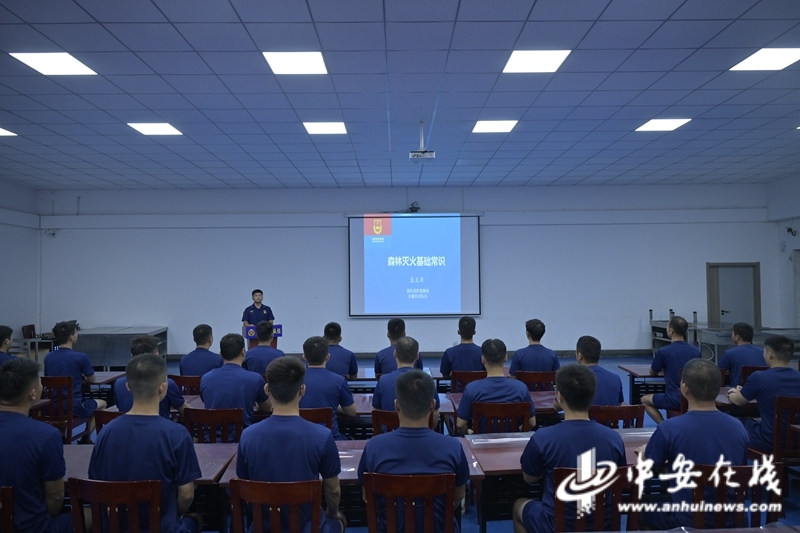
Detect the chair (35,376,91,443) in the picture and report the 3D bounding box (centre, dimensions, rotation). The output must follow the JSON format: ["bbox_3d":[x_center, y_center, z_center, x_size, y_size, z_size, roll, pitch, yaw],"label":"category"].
[{"bbox_3d":[-3.223,1.453,5.468,0.430,0.890,0.500,0,-2,0],"label":"chair"}]

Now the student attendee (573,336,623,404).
[{"bbox_3d":[1.286,1.130,4.051,0.500,1.305,0.680,0,-2,-8],"label":"student attendee"}]

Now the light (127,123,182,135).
[{"bbox_3d":[-3.453,-1.961,8.177,0.585,0.050,0.585,0,-2,0],"label":"light"}]

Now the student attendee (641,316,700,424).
[{"bbox_3d":[2.658,1.180,5.801,0.500,1.360,0.740,0,-2,-4],"label":"student attendee"}]

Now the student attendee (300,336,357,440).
[{"bbox_3d":[-0.555,1.137,4.021,0.500,1.326,0.680,-1,-2,2],"label":"student attendee"}]

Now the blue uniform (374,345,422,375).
[{"bbox_3d":[-0.017,1.059,5.468,0.460,0.647,0.360,-1,-2,0],"label":"blue uniform"}]

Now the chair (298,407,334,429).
[{"bbox_3d":[-0.649,1.387,4.025,0.430,0.890,0.500,0,-2,0],"label":"chair"}]

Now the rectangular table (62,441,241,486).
[{"bbox_3d":[-1.608,1.454,3.148,1.340,0.750,0.690,0,-2,-3],"label":"rectangular table"}]

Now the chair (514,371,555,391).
[{"bbox_3d":[1.288,1.433,5.643,0.420,0.890,0.510,0,-2,0],"label":"chair"}]

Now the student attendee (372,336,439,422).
[{"bbox_3d":[0.040,1.136,4.045,0.480,1.318,0.680,-1,-2,0],"label":"student attendee"}]

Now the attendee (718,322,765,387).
[{"bbox_3d":[3.294,1.204,5.770,0.520,1.320,0.760,0,-2,-17],"label":"attendee"}]

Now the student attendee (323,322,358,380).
[{"bbox_3d":[-0.647,1.222,5.712,0.520,1.350,0.760,0,-2,0],"label":"student attendee"}]

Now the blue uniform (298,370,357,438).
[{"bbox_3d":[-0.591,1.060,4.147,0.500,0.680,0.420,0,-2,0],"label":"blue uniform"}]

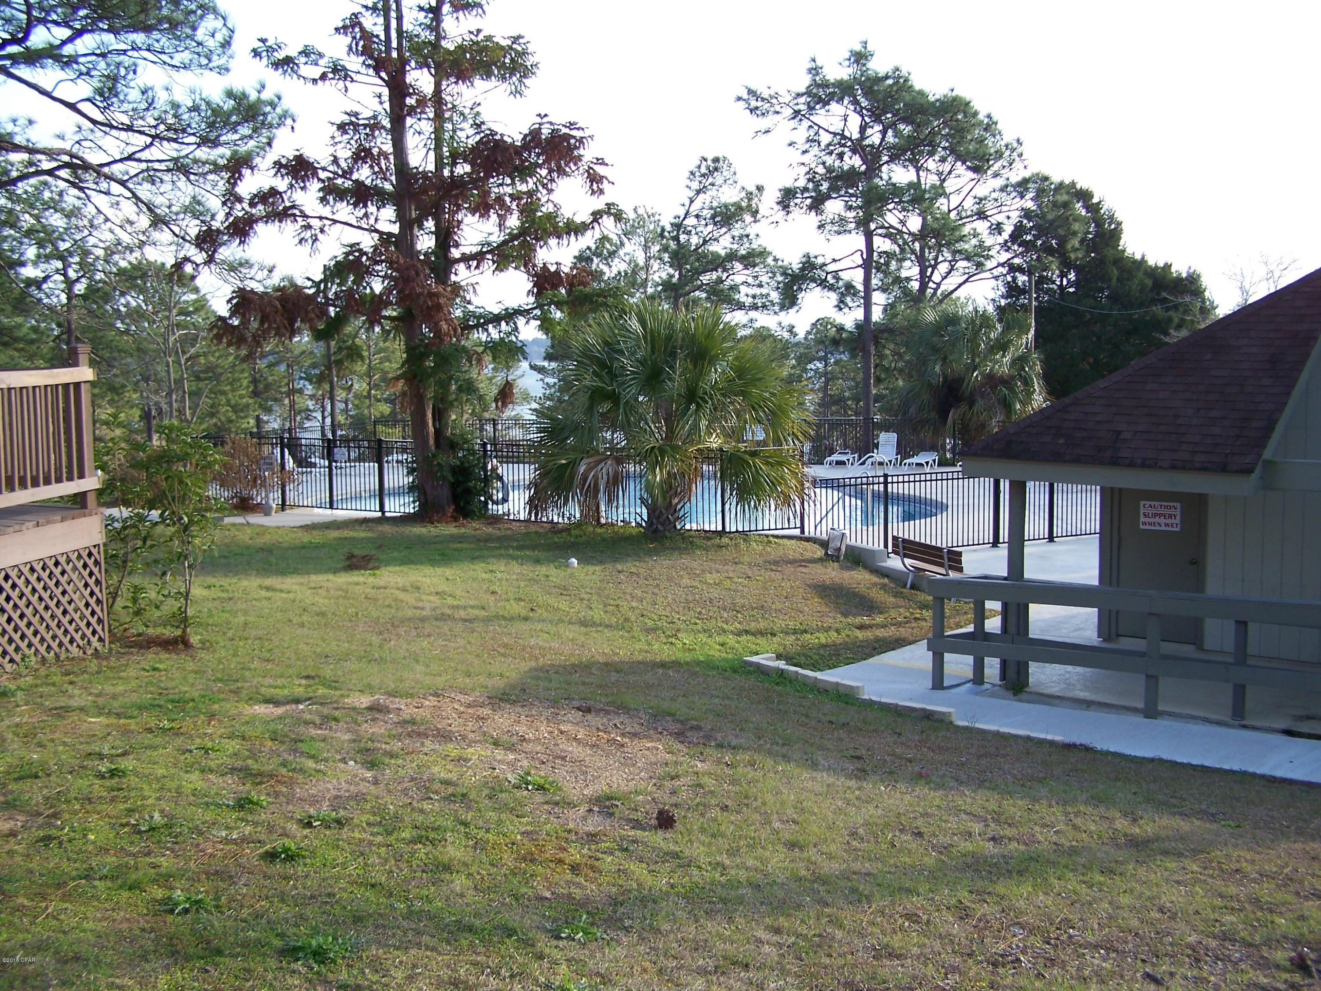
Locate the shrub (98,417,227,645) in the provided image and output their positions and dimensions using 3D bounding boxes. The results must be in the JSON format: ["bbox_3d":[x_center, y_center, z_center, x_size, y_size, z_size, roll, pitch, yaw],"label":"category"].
[{"bbox_3d":[-3.756,0.255,10.823,0.950,1.680,0.880,-1,6,0],"label":"shrub"}]

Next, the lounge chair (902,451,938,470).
[{"bbox_3d":[7.373,-0.953,40.855,0.680,0.470,1.800,1,6,21],"label":"lounge chair"}]

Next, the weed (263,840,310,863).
[{"bbox_3d":[-1.432,1.358,5.546,0.175,0.060,0.145,-1,6,0],"label":"weed"}]

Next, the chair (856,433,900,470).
[{"bbox_3d":[6.375,-1.258,41.386,0.680,1.000,1.500,1,6,21],"label":"chair"}]

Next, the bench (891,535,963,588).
[{"bbox_3d":[3.880,1.032,19.910,0.620,0.830,1.920,-3,6,-18],"label":"bench"}]

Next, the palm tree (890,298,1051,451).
[{"bbox_3d":[9.238,-3.360,43.392,4.500,4.850,4.200,-1,6,0],"label":"palm tree"}]

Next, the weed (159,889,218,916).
[{"bbox_3d":[-1.557,1.339,4.779,0.200,0.055,0.160,-1,6,0],"label":"weed"}]

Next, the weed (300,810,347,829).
[{"bbox_3d":[-1.427,1.365,6.119,0.185,0.055,0.150,-1,6,0],"label":"weed"}]

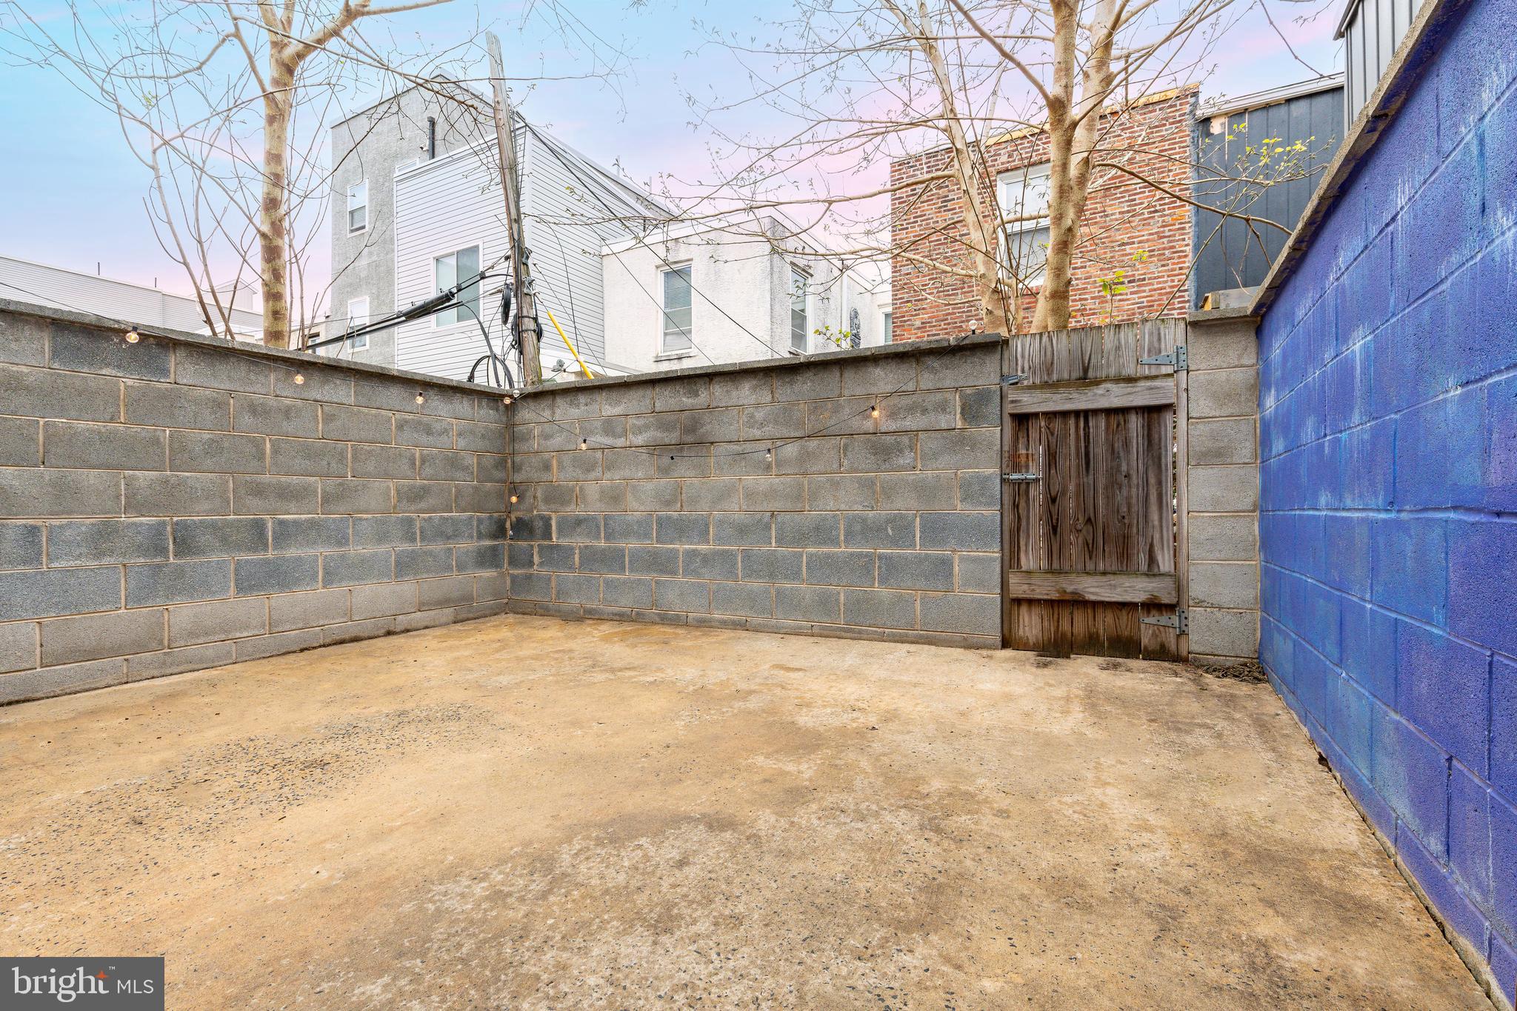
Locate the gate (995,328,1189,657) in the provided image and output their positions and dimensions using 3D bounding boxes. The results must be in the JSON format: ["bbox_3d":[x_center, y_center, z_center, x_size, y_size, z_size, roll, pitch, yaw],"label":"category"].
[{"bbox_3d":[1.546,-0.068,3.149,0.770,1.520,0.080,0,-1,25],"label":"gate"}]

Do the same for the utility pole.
[{"bbox_3d":[-2.462,-2.148,7.030,0.210,5.777,0.210,-7,-2,25],"label":"utility pole"}]

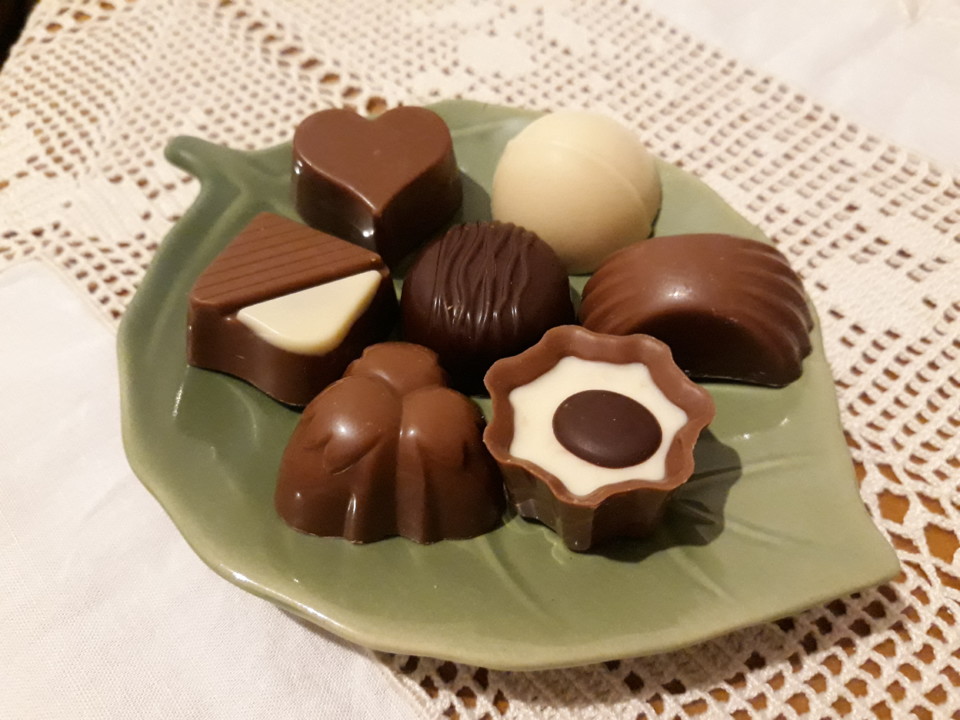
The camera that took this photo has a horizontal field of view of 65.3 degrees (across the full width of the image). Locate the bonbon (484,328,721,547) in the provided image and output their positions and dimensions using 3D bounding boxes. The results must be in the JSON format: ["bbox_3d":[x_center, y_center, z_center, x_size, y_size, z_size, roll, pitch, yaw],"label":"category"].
[{"bbox_3d":[0.016,0.013,0.105,0.031,0.018,0.031,-5,48,0],"label":"bonbon"}]

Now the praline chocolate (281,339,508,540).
[{"bbox_3d":[-0.013,0.007,0.108,0.034,0.019,0.032,0,52,0],"label":"praline chocolate"}]

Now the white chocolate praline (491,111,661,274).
[{"bbox_3d":[0.019,-0.034,0.139,0.033,0.019,0.033,0,54,0],"label":"white chocolate praline"}]

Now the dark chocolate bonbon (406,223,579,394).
[{"bbox_3d":[0.001,-0.012,0.125,0.030,0.018,0.030,0,52,0],"label":"dark chocolate bonbon"}]

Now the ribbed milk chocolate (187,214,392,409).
[{"bbox_3d":[-0.031,-0.009,0.123,0.032,0.016,0.033,-8,54,-12],"label":"ribbed milk chocolate"}]

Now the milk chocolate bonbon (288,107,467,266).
[{"bbox_3d":[-0.019,-0.035,0.142,0.032,0.015,0.033,-6,55,-4],"label":"milk chocolate bonbon"}]

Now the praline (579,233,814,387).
[{"bbox_3d":[0.037,-0.011,0.125,0.039,0.016,0.025,6,52,5],"label":"praline"}]

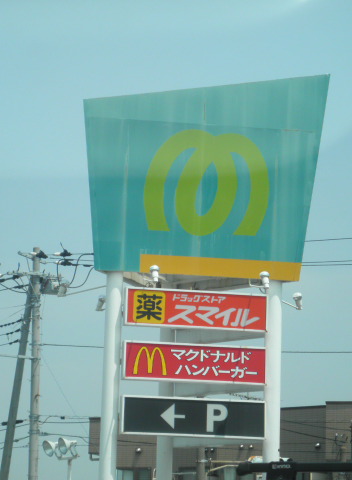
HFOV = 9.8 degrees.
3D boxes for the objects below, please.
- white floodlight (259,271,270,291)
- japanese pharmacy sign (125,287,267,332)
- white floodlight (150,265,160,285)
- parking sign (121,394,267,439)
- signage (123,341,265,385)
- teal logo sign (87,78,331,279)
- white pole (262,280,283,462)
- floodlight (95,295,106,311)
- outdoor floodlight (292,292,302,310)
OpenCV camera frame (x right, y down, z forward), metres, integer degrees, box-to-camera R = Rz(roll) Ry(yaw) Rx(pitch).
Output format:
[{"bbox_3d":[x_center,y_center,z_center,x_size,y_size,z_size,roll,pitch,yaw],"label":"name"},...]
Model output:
[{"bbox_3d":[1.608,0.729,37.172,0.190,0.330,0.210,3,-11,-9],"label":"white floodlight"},{"bbox_3d":[0.371,1.299,37.779,2.681,0.678,0.200,3,-11,-9],"label":"japanese pharmacy sign"},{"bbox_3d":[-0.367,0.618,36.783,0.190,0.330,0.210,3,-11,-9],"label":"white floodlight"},{"bbox_3d":[0.318,3.257,37.421,2.678,0.684,0.200,3,-11,-9],"label":"parking sign"},{"bbox_3d":[0.342,2.273,37.601,2.667,0.680,0.200,3,-11,-9],"label":"signage"},{"bbox_3d":[0.316,-1.036,39.526,4.662,4.004,3.000,3,-11,-9],"label":"teal logo sign"},{"bbox_3d":[1.721,4.259,37.545,0.300,7.130,0.300,3,-11,-9],"label":"white pole"},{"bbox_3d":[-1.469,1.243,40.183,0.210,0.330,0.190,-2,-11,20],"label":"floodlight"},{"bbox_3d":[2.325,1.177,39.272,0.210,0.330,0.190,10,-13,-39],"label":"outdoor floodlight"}]

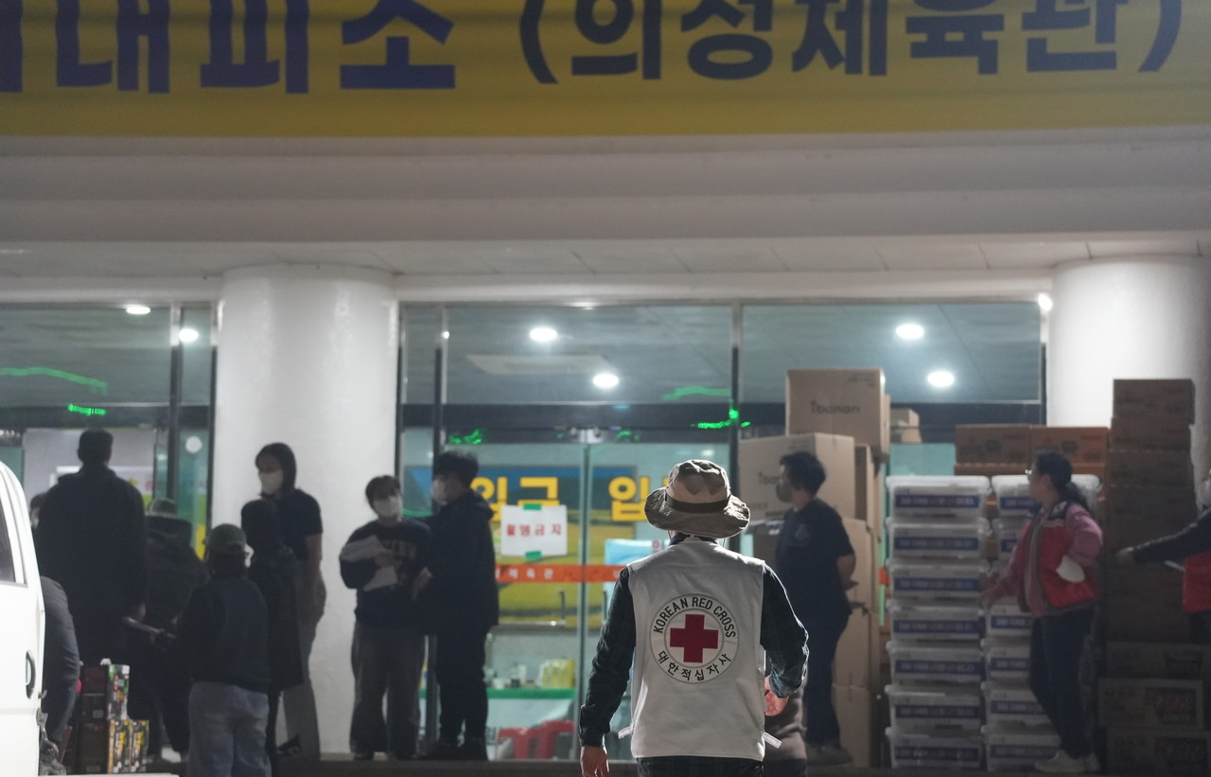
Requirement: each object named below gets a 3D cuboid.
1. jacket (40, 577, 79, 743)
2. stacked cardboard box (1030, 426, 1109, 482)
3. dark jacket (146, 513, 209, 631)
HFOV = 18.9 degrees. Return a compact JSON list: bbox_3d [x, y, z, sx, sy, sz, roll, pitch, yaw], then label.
[{"bbox_3d":[-2.530,1.195,16.000,0.480,0.720,0.480,2,-7,-6],"label":"jacket"},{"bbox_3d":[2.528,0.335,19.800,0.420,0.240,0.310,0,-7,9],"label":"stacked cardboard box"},{"bbox_3d":[-2.378,1.015,19.800,0.480,0.640,0.360,5,-8,-30],"label":"dark jacket"}]

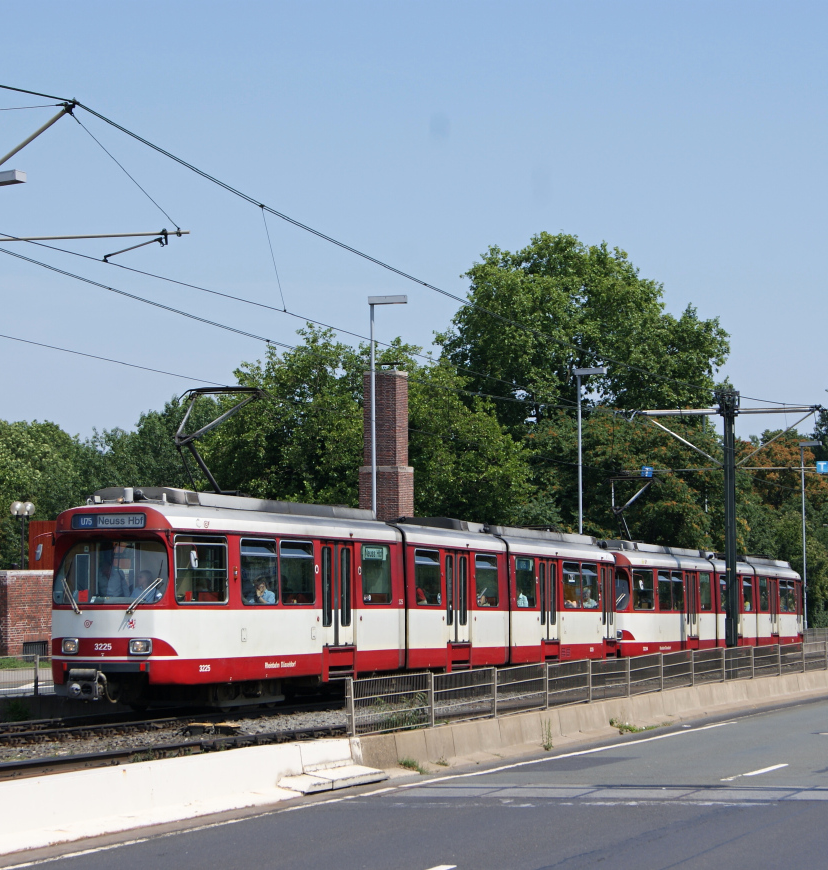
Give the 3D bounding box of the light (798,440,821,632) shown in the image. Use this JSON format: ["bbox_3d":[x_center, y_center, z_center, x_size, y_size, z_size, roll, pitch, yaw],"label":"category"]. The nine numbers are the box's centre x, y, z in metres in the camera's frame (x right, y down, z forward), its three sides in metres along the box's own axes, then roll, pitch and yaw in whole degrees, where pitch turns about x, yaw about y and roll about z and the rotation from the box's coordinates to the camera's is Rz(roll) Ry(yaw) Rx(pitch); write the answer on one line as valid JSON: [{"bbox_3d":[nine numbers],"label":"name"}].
[{"bbox_3d":[23.216,6.060,141.175,1.200,11.650,0.500,-2,-5,21],"label":"light"}]

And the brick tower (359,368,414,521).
[{"bbox_3d":[-0.933,2.661,82.027,1.400,9.800,1.400,-2,-5,21],"label":"brick tower"}]

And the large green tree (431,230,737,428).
[{"bbox_3d":[8.476,0.058,122.329,14.500,20.900,14.900,-2,-5,21],"label":"large green tree"}]

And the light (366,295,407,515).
[{"bbox_3d":[-0.905,1.371,78.150,1.250,11.750,0.420,-2,-5,21],"label":"light"}]

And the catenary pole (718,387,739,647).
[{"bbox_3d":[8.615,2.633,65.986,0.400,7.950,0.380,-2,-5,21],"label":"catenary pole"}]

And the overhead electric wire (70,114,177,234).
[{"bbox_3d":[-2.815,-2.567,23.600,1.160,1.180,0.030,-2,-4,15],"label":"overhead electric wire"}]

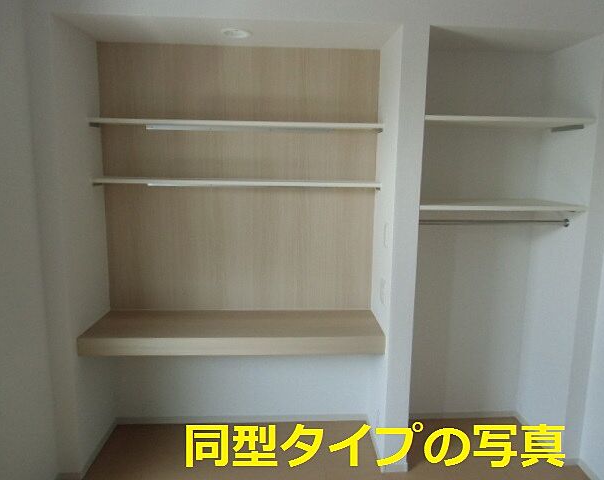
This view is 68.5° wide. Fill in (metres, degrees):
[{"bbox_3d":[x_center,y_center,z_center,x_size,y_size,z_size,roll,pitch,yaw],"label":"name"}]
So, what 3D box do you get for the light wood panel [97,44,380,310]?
[{"bbox_3d":[-0.337,-0.309,2.483,1.503,1.454,0.030,0,9,-2],"label":"light wood panel"}]

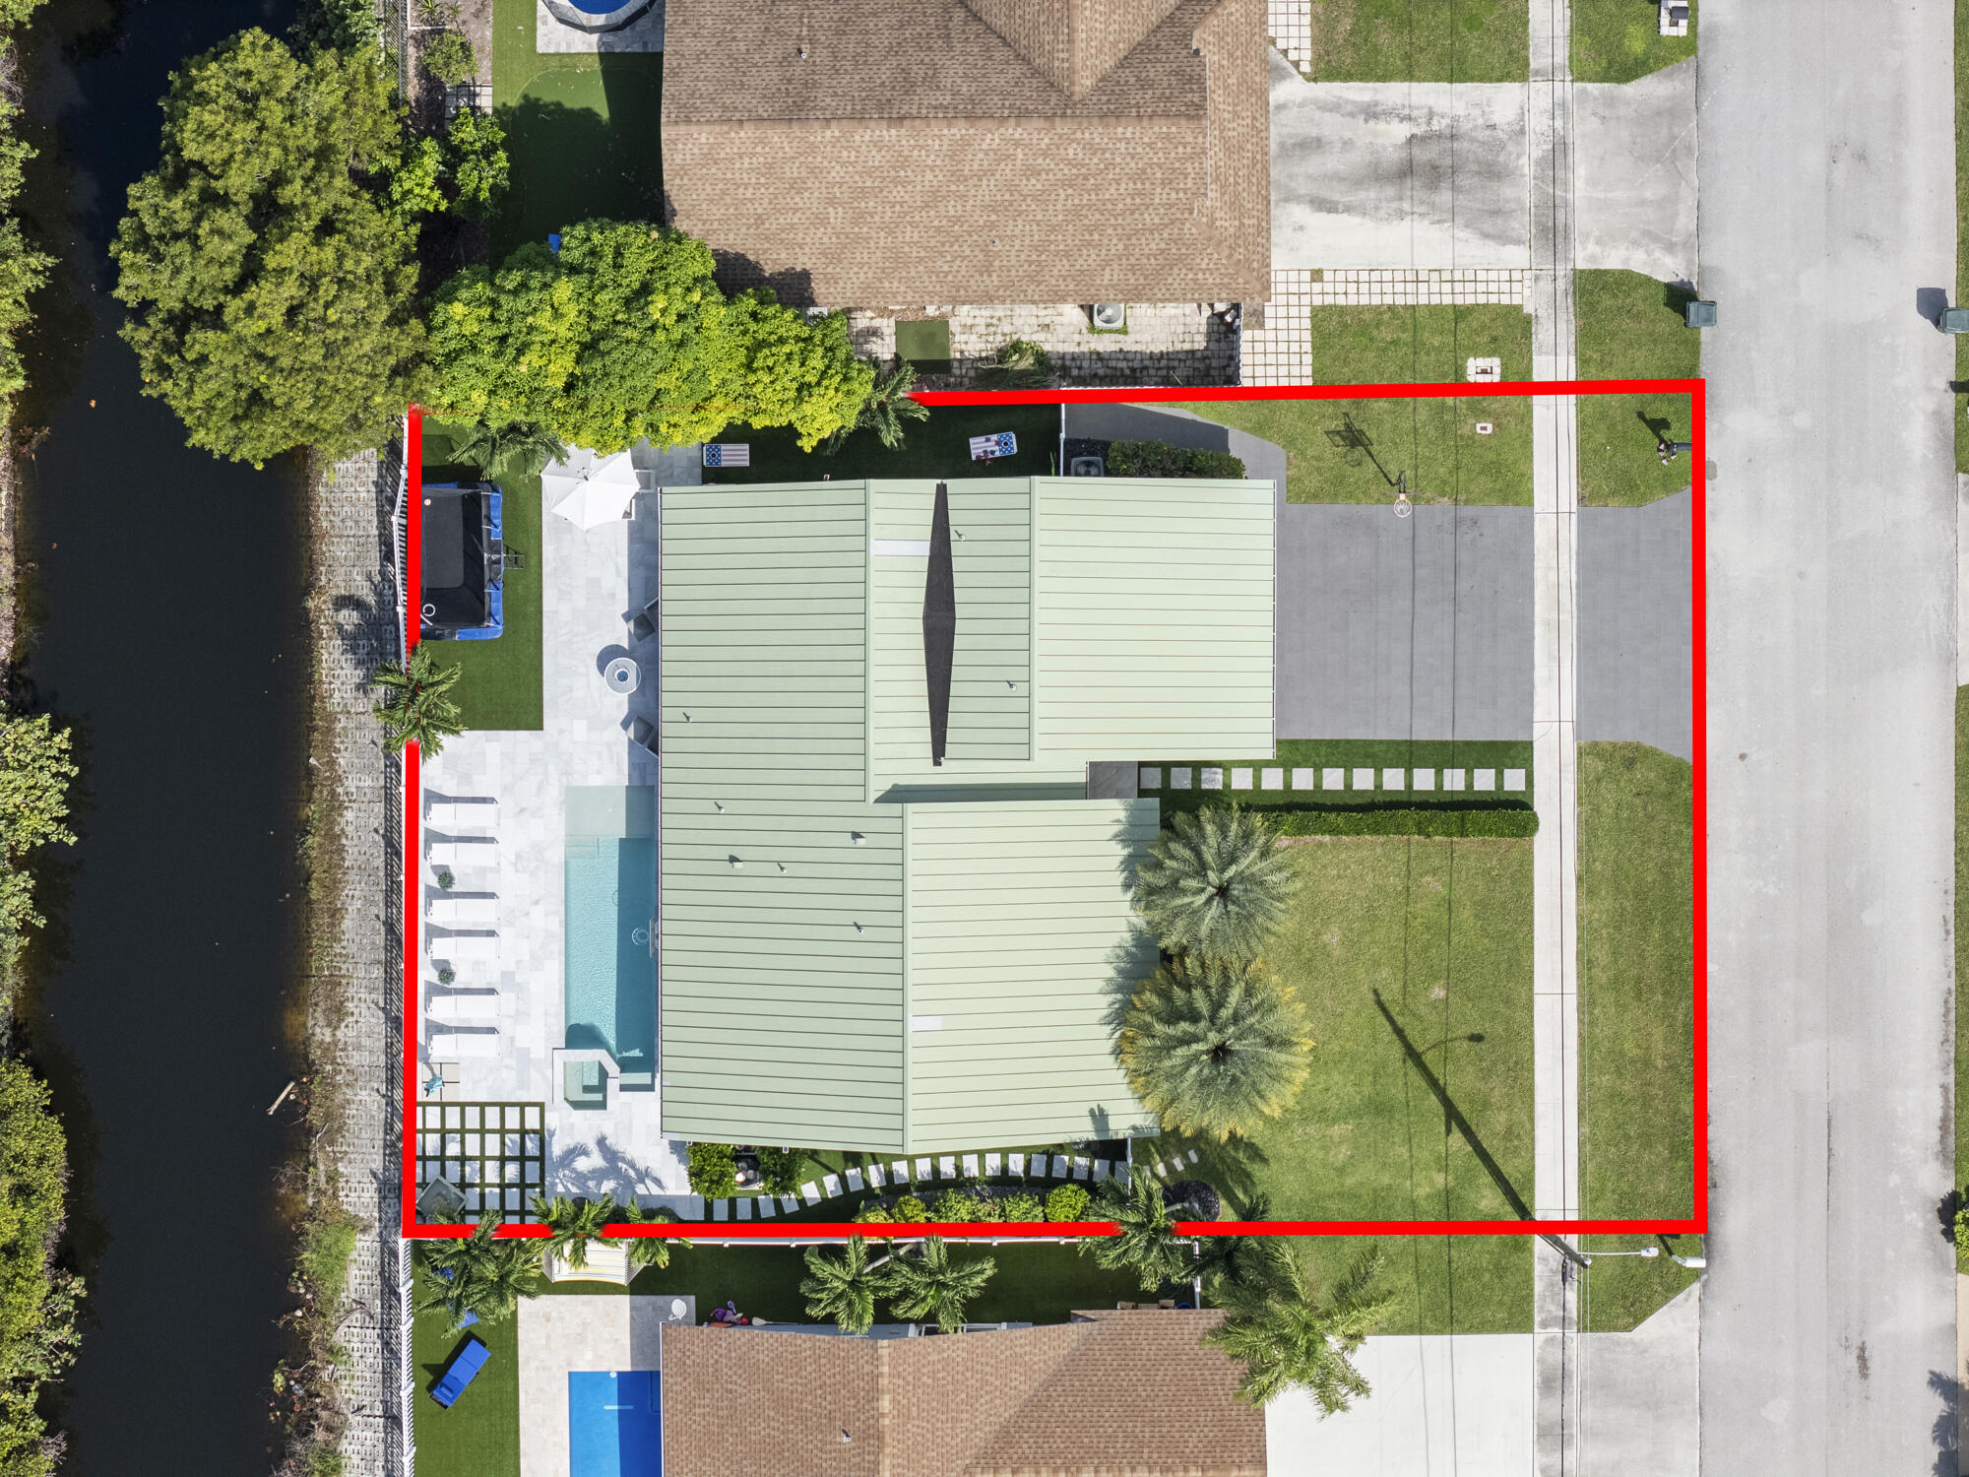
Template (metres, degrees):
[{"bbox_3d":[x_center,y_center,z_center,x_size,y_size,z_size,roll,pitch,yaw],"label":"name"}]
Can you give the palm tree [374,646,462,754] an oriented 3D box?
[{"bbox_3d":[-14.977,-0.958,106.350,2.450,4.300,3.020,1,90,0],"label":"palm tree"}]

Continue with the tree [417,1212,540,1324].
[{"bbox_3d":[-13.332,14.063,106.200,3.330,4.600,3.250,1,90,0],"label":"tree"}]

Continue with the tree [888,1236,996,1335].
[{"bbox_3d":[-1.096,14.408,106.200,2.880,4.600,2.640,1,90,0],"label":"tree"}]

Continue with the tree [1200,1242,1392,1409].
[{"bbox_3d":[8.161,15.302,105.200,5.080,6.600,4.480,1,90,0],"label":"tree"}]

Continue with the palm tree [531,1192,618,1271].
[{"bbox_3d":[-10.882,13.128,106.550,2.370,3.900,2.120,1,90,0],"label":"palm tree"}]

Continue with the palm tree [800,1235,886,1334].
[{"bbox_3d":[-3.612,14.428,106.200,2.560,4.600,2.680,1,90,0],"label":"palm tree"}]

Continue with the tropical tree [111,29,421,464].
[{"bbox_3d":[-18.679,-12.806,103.750,8.140,9.500,11.380,1,90,0],"label":"tropical tree"}]

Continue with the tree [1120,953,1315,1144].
[{"bbox_3d":[6.047,8.143,105.300,5.120,6.400,4.880,1,90,0],"label":"tree"}]

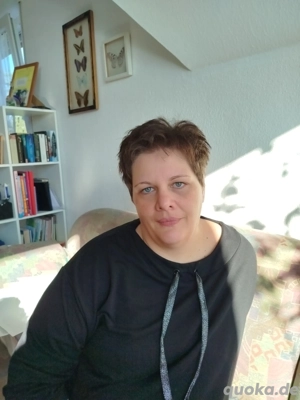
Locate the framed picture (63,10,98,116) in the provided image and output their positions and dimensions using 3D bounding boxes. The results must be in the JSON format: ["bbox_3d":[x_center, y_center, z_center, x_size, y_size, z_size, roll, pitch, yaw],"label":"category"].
[{"bbox_3d":[-0.403,-0.774,1.617,0.281,0.499,0.025,10,16,43],"label":"framed picture"}]

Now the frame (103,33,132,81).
[{"bbox_3d":[-0.166,-0.709,1.402,0.188,0.196,0.022,10,16,43],"label":"frame"}]

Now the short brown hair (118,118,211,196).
[{"bbox_3d":[0.036,-0.088,0.655,0.205,0.195,0.200,-8,3,12],"label":"short brown hair"}]

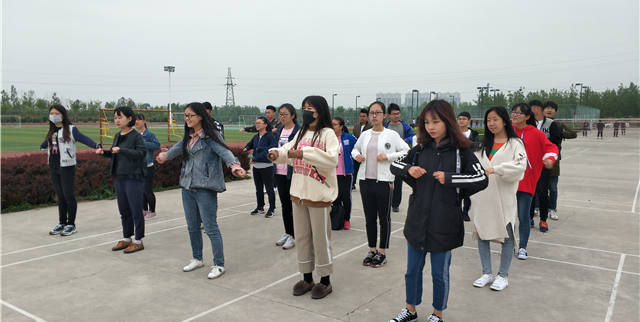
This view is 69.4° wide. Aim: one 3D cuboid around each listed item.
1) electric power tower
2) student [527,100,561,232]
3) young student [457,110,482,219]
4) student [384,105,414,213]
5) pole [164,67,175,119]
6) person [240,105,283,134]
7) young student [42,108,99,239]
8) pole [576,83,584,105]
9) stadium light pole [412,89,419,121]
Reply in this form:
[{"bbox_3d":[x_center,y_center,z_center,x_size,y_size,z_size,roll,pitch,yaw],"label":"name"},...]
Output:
[{"bbox_3d":[-53.201,-38.404,273.607,7.000,33.000,8.500,0,5,0],"label":"electric power tower"},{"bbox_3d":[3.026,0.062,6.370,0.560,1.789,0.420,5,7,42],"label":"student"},{"bbox_3d":[2.223,0.087,6.942,0.580,1.638,0.420,4,6,35],"label":"young student"},{"bbox_3d":[1.282,-0.051,7.670,0.580,1.785,0.380,2,5,18],"label":"student"},{"bbox_3d":[-44.346,-19.115,136.249,3.400,17.800,1.000,-3,6,-37],"label":"pole"},{"bbox_3d":[-1.097,-0.218,9.243,0.950,1.765,0.520,3,6,33],"label":"person"},{"bbox_3d":[-3.307,0.122,5.999,0.980,1.695,0.420,2,5,23],"label":"young student"},{"bbox_3d":[43.602,-8.971,77.662,1.100,8.000,0.450,4,6,35],"label":"pole"},{"bbox_3d":[19.228,-10.315,92.662,1.100,8.000,0.450,4,6,35],"label":"stadium light pole"}]

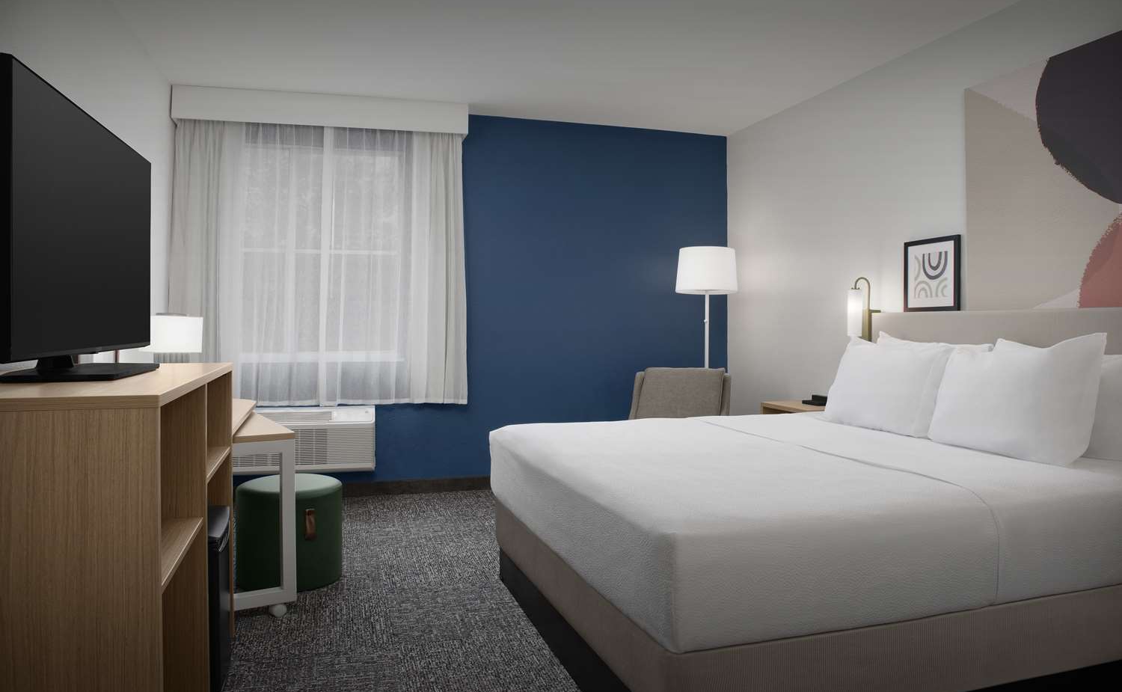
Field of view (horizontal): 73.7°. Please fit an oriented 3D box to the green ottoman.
[{"bbox_3d":[-1.203,0.811,3.339,0.440,0.430,0.440,-1,2,-17],"label":"green ottoman"}]

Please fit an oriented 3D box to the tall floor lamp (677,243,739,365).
[{"bbox_3d":[0.986,0.147,5.080,0.420,1.640,0.420,-1,2,-17],"label":"tall floor lamp"}]

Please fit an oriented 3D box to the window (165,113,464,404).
[{"bbox_3d":[-1.440,-0.479,4.608,1.680,1.700,0.160,-1,2,-17],"label":"window"}]

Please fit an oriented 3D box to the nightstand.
[{"bbox_3d":[1.443,0.666,4.138,0.460,0.660,0.500,-1,2,-17],"label":"nightstand"}]

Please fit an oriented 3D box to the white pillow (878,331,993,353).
[{"bbox_3d":[1.702,0.165,3.386,0.180,0.430,0.680,12,-2,-17],"label":"white pillow"}]

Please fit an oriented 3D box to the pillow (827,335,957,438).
[{"bbox_3d":[1.515,0.171,3.349,0.180,0.420,0.660,17,-3,-17],"label":"pillow"}]

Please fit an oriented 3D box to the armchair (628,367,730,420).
[{"bbox_3d":[0.624,0.567,4.477,0.700,0.840,0.750,1,2,30],"label":"armchair"}]

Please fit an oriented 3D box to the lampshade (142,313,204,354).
[{"bbox_3d":[-1.681,-0.050,3.226,0.270,0.180,0.270,-1,2,-17],"label":"lampshade"}]

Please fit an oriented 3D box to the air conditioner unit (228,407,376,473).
[{"bbox_3d":[-1.693,0.583,4.568,1.070,0.410,0.210,-1,2,-17],"label":"air conditioner unit"}]

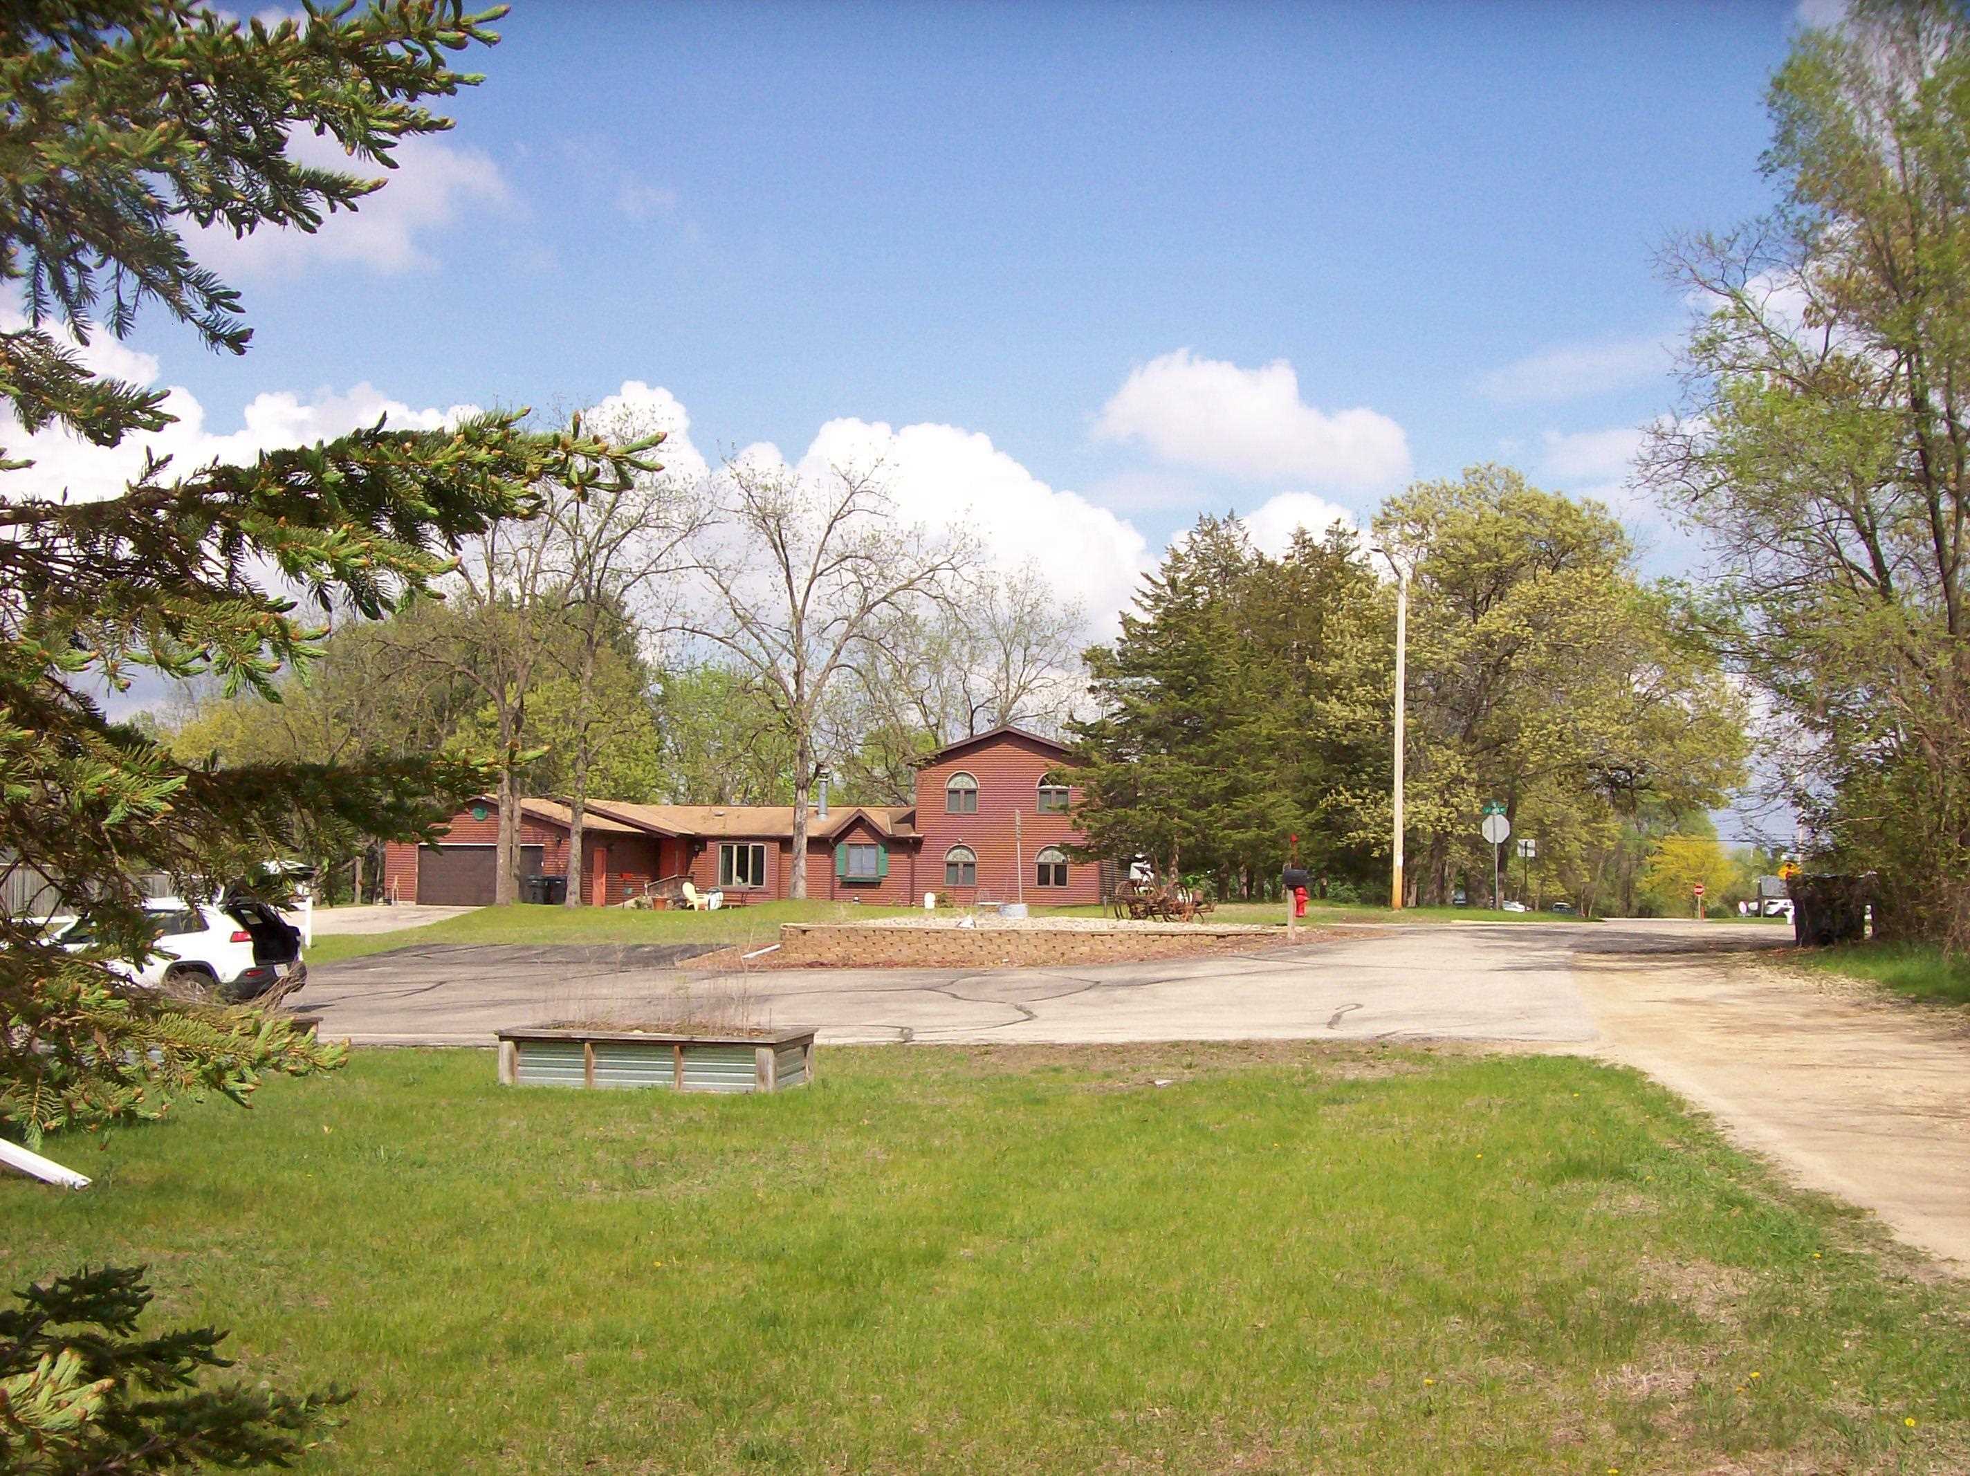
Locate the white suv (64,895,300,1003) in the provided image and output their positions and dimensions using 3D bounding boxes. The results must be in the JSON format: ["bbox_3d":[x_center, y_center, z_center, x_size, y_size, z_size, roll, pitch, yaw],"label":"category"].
[{"bbox_3d":[-12.750,3.280,31.300,4.620,1.690,1.860,0,-4,14],"label":"white suv"}]

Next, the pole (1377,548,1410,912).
[{"bbox_3d":[10.814,-0.244,54.302,1.200,9.600,0.350,4,-5,-37],"label":"pole"}]

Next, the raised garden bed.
[{"bbox_3d":[-2.302,2.281,14.645,2.000,0.360,1.200,0,-4,10],"label":"raised garden bed"}]

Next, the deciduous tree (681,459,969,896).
[{"bbox_3d":[-4.986,-1.806,65.438,9.100,13.900,9.000,1,-4,0],"label":"deciduous tree"}]

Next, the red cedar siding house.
[{"bbox_3d":[-8.005,3.235,79.385,26.300,6.800,13.500,0,-4,13],"label":"red cedar siding house"}]

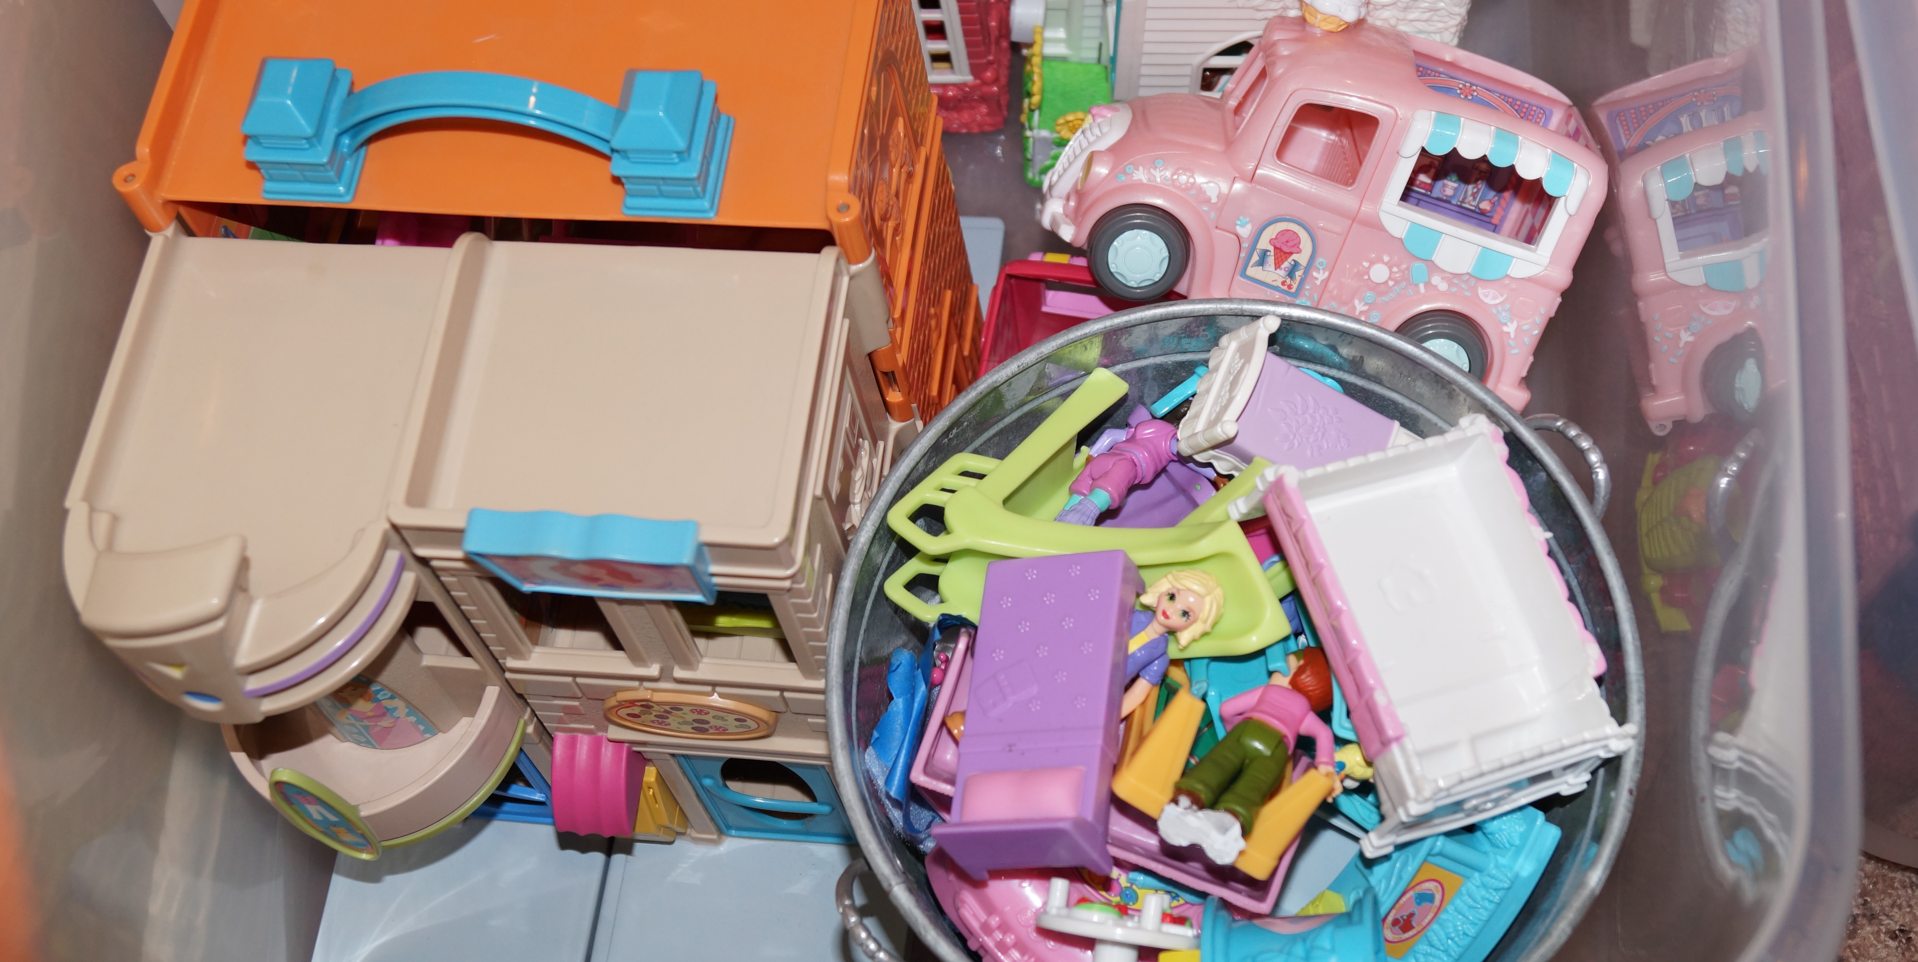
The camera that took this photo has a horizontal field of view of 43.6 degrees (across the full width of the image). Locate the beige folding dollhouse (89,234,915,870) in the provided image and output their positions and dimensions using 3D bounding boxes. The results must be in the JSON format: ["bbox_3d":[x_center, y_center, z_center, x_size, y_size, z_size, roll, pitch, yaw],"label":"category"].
[{"bbox_3d":[-0.155,0.059,0.915,0.258,0.290,0.180,3,62,9],"label":"beige folding dollhouse"}]

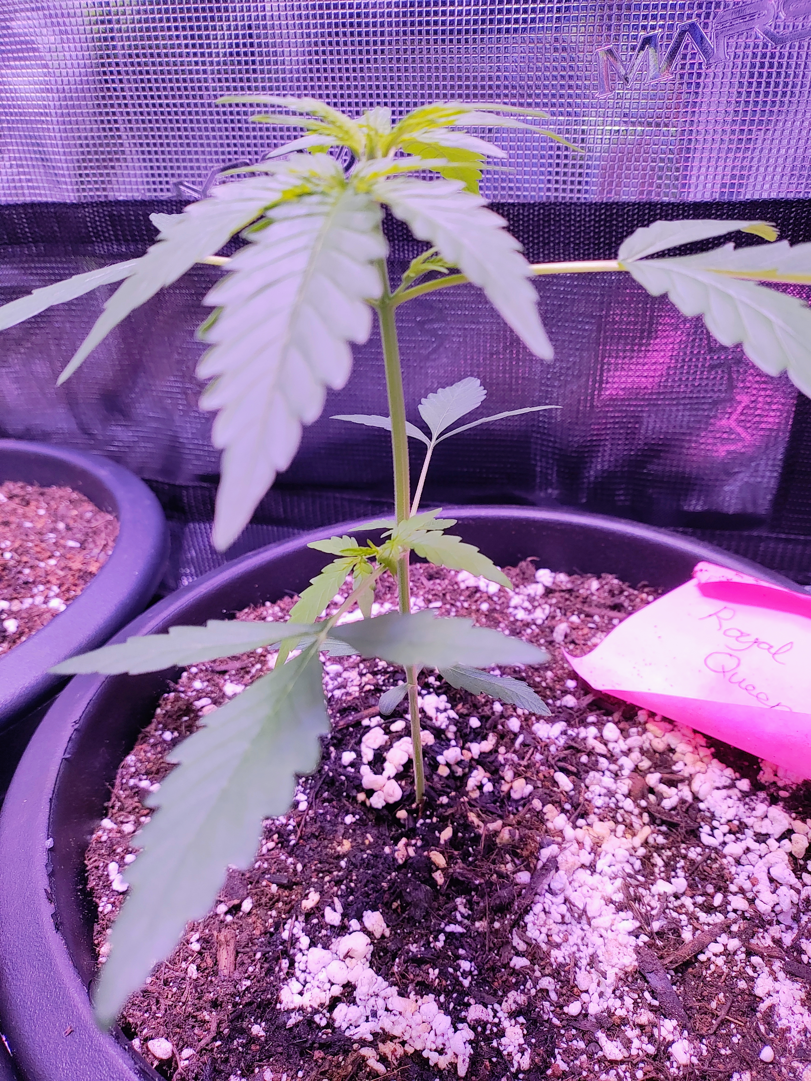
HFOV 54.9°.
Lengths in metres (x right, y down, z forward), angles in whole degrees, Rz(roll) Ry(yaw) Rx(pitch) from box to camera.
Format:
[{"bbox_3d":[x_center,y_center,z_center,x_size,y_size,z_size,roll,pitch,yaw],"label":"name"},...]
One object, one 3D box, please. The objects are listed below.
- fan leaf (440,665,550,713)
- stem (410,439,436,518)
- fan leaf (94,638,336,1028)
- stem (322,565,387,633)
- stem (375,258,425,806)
[{"bbox_3d":[0.022,0.038,0.203,0.033,0.005,0.012,22,33,7],"label":"fan leaf"},{"bbox_3d":[0.004,-0.014,0.205,0.002,0.002,0.036,15,51,0],"label":"stem"},{"bbox_3d":[-0.033,0.050,0.142,0.027,0.009,0.073,14,60,27],"label":"fan leaf"},{"bbox_3d":[-0.010,0.012,0.172,0.002,0.002,0.034,45,36,0],"label":"stem"},{"bbox_3d":[0.000,0.010,0.195,0.004,0.157,0.004,-4,29,0],"label":"stem"}]

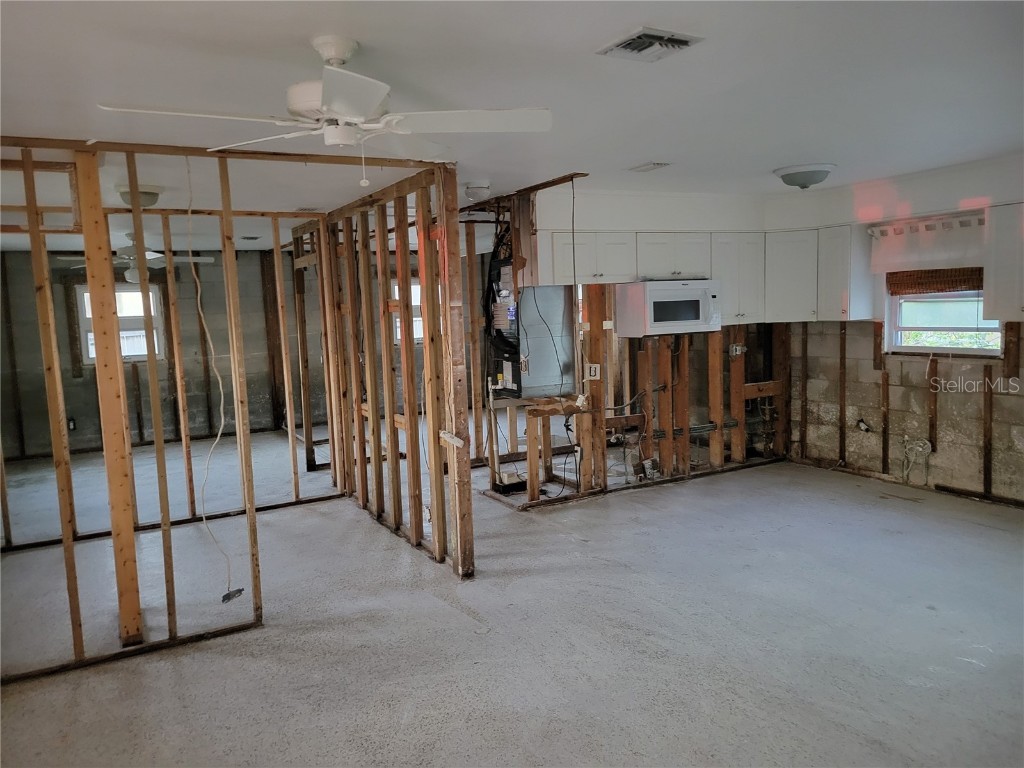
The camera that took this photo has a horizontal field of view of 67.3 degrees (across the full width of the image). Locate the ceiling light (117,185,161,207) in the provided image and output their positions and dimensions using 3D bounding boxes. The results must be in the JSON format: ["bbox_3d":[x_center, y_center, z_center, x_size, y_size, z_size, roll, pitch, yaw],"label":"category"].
[{"bbox_3d":[-2.331,-1.171,4.833,0.281,0.120,0.281,-6,7,-29],"label":"ceiling light"}]

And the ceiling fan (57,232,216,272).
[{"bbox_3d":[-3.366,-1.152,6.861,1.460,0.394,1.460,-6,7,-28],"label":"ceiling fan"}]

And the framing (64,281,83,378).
[{"bbox_3d":[-5.322,-0.658,9.333,0.097,1.164,0.035,-6,7,-28],"label":"framing"}]

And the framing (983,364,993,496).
[{"bbox_3d":[3.474,0.349,5.605,0.024,0.977,0.043,-6,7,-29],"label":"framing"}]

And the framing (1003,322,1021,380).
[{"bbox_3d":[3.554,-0.238,5.450,0.040,0.394,0.103,-6,7,-28],"label":"framing"}]

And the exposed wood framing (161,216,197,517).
[{"bbox_3d":[-2.577,-0.116,5.966,0.042,2.351,0.088,-6,7,-28],"label":"exposed wood framing"}]

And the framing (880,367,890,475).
[{"bbox_3d":[3.144,0.313,6.495,0.019,0.910,0.040,-5,7,-28],"label":"framing"}]

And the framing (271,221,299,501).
[{"bbox_3d":[-1.888,-0.188,6.382,0.038,2.345,0.089,-5,7,-28],"label":"framing"}]

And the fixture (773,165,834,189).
[{"bbox_3d":[1.913,-1.338,5.024,0.391,0.127,0.391,-6,7,-29],"label":"fixture"}]

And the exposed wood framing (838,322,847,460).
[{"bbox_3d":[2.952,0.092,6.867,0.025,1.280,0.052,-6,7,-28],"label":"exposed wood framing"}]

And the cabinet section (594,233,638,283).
[{"bbox_3d":[0.708,-0.966,5.957,0.371,0.378,0.310,-6,7,-29],"label":"cabinet section"}]

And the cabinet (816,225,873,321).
[{"bbox_3d":[2.837,-0.930,6.506,0.331,0.777,0.316,-6,7,-28],"label":"cabinet"}]

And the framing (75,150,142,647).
[{"bbox_3d":[-1.915,0.111,3.674,0.092,2.367,0.042,-6,7,-28],"label":"framing"}]

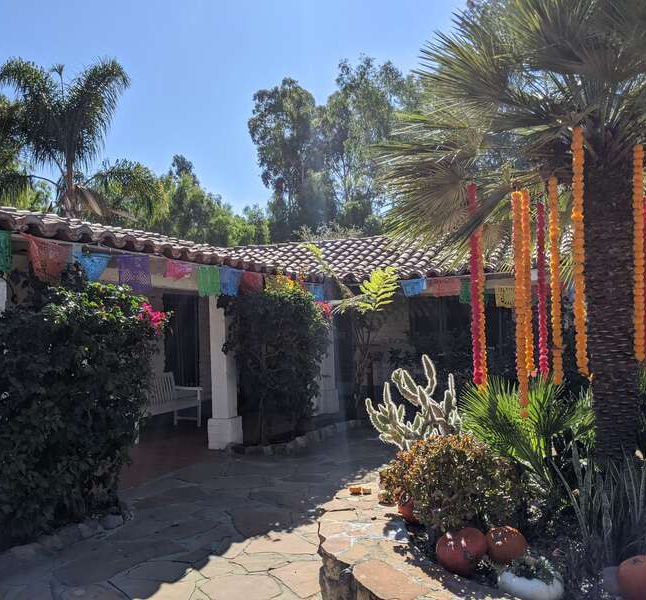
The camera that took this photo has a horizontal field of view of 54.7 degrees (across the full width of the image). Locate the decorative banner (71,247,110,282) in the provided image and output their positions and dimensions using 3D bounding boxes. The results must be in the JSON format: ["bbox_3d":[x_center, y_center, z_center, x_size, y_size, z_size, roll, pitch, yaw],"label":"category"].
[{"bbox_3d":[-2.071,-0.318,5.581,0.060,0.290,0.460,-3,-3,26],"label":"decorative banner"}]

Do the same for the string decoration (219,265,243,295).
[{"bbox_3d":[-1.107,-0.224,7.548,0.040,0.360,0.490,-3,-3,26],"label":"string decoration"}]

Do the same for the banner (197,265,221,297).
[{"bbox_3d":[-1.301,-0.223,7.151,0.040,0.365,0.460,-3,-3,26],"label":"banner"}]

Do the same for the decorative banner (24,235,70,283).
[{"bbox_3d":[-2.282,-0.334,5.150,0.060,0.390,0.470,-3,-3,26],"label":"decorative banner"}]

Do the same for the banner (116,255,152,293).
[{"bbox_3d":[-1.752,-0.246,5.800,0.030,0.340,0.440,-3,-3,25],"label":"banner"}]

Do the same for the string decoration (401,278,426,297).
[{"bbox_3d":[1.465,-0.186,10.100,0.400,0.300,0.030,-3,-3,25],"label":"string decoration"}]

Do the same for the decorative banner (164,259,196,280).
[{"bbox_3d":[-1.495,-0.318,6.500,0.080,0.240,0.460,-3,-3,25],"label":"decorative banner"}]

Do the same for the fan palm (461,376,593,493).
[{"bbox_3d":[1.531,0.936,4.772,0.950,0.820,0.880,-1,-3,0],"label":"fan palm"}]

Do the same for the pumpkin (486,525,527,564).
[{"bbox_3d":[0.991,1.327,3.380,0.235,0.200,0.235,-1,-1,0],"label":"pumpkin"}]

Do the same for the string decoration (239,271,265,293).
[{"bbox_3d":[-0.901,-0.224,7.971,0.040,0.300,0.520,-3,-3,26],"label":"string decoration"}]

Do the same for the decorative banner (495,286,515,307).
[{"bbox_3d":[2.735,-0.037,9.200,0.440,0.330,0.040,-3,-3,26],"label":"decorative banner"}]

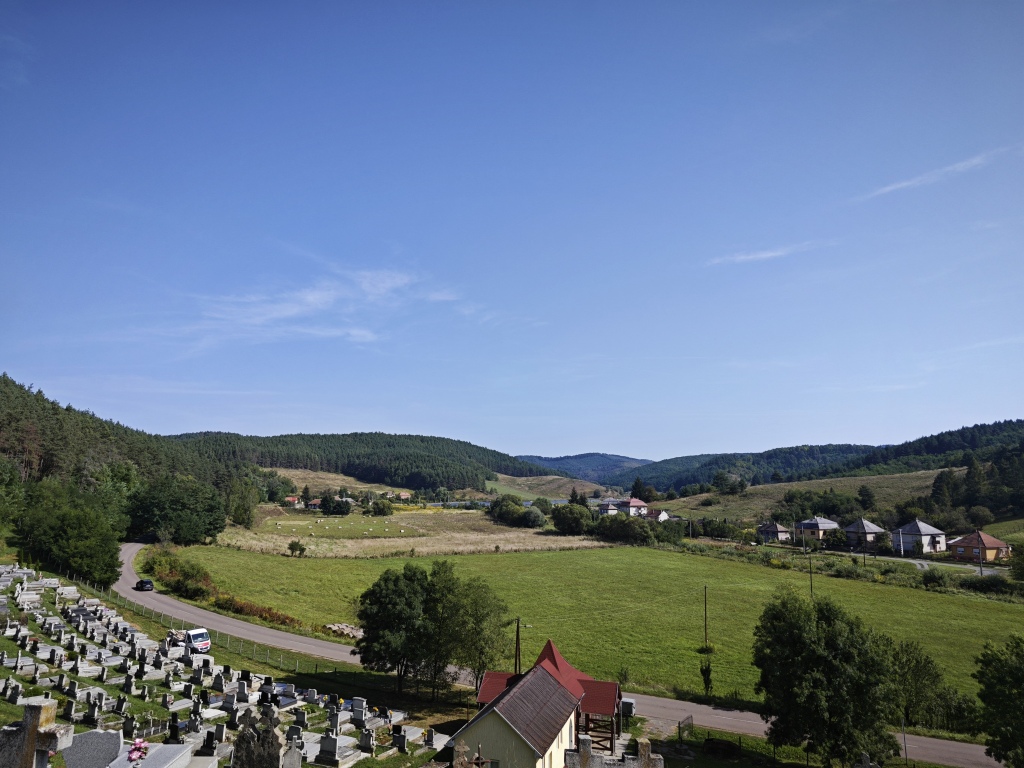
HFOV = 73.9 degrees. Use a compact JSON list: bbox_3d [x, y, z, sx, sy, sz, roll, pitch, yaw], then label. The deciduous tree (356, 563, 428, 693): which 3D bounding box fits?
[{"bbox_3d":[-10.885,22.200,62.239,7.000,11.450,7.000,0,-8,0],"label":"deciduous tree"}]

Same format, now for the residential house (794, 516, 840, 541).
[{"bbox_3d":[102.221,49.024,228.124,9.045,8.717,10.176,3,-8,-23],"label":"residential house"}]

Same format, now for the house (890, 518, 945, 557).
[{"bbox_3d":[116.785,43.498,195.877,9.684,9.222,9.393,3,-8,-23],"label":"house"}]

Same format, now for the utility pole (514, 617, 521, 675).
[{"bbox_3d":[0.491,24.091,59.150,0.550,7.490,0.300,0,-8,0],"label":"utility pole"}]

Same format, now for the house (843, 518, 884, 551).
[{"bbox_3d":[108.988,46.361,211.264,7.847,8.726,7.847,3,-8,-23],"label":"house"}]

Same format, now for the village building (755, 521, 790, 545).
[{"bbox_3d":[94.028,52.759,243.478,6.549,6.637,9.703,3,-8,-23],"label":"village building"}]

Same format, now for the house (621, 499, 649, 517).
[{"bbox_3d":[58.792,60.008,328.408,9.823,9.366,8.841,3,-8,-23],"label":"house"}]

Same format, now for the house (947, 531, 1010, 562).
[{"bbox_3d":[123.450,42.531,180.117,9.348,7.088,9.259,3,-8,-23],"label":"house"}]

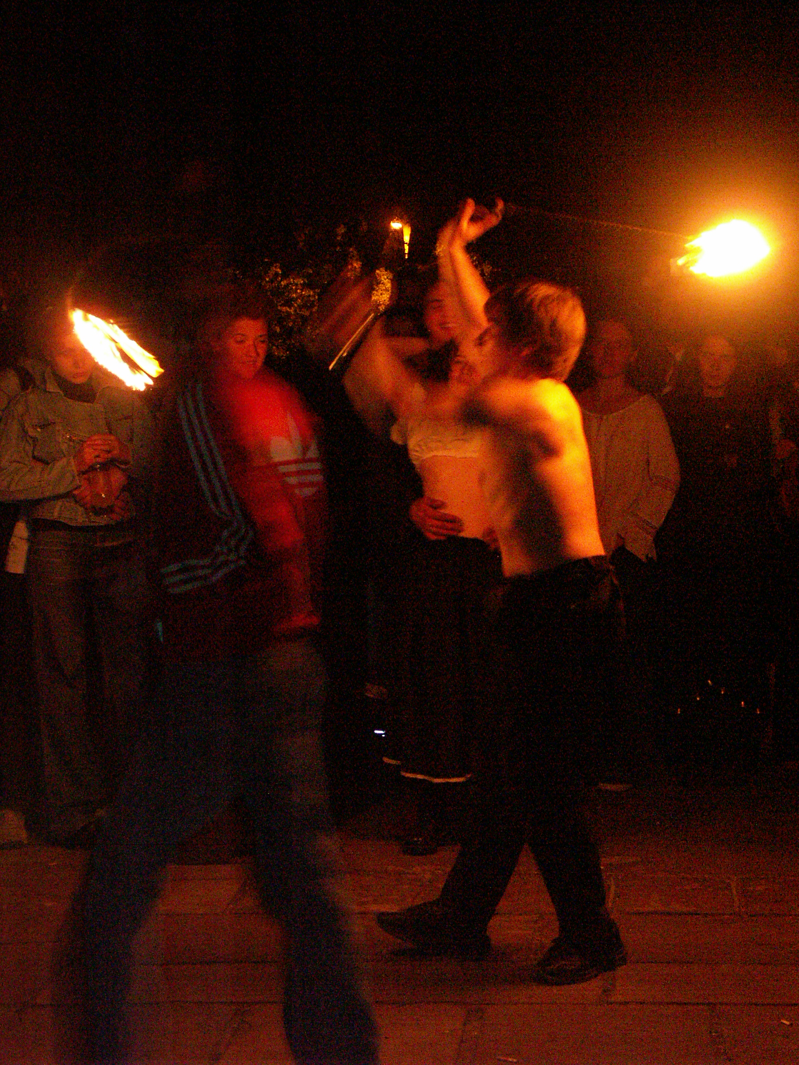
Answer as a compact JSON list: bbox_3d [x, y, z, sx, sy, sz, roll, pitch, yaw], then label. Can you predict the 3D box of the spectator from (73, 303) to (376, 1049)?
[{"bbox_3d":[-0.344,0.303,4.870,0.600,1.690,0.500,1,3,15],"label":"spectator"}]

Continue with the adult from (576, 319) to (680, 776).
[{"bbox_3d":[0.802,0.078,9.064,0.520,1.740,0.320,1,3,14],"label":"adult"}]

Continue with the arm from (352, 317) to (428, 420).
[{"bbox_3d":[-0.033,-0.517,7.684,0.250,0.330,0.240,1,3,12],"label":"arm"}]

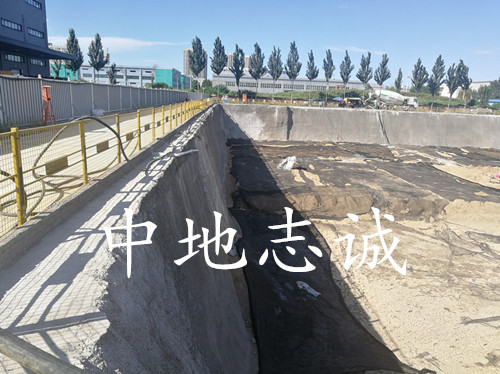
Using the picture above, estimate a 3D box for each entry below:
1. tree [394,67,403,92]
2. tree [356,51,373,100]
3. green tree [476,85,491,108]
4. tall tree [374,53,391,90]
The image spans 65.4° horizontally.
[{"bbox_3d":[33.968,-23.248,88.937,1.940,7.300,1.940,7,14,19],"label":"tree"},{"bbox_3d":[21.214,-19.958,72.500,2.980,9.790,2.830,2,13,0],"label":"tree"},{"bbox_3d":[45.549,-17.361,76.000,2.630,4.950,2.500,2,13,0],"label":"green tree"},{"bbox_3d":[24.657,-19.632,72.500,2.980,9.710,2.830,2,13,0],"label":"tall tree"}]

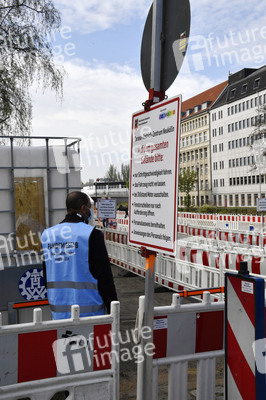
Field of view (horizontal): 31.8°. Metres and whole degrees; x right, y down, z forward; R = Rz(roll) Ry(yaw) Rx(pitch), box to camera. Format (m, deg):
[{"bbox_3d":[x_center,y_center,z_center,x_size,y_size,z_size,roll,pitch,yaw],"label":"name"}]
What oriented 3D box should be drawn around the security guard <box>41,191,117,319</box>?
[{"bbox_3d":[-0.410,0.820,3.500,0.570,1.760,0.360,-1,-1,30],"label":"security guard"}]

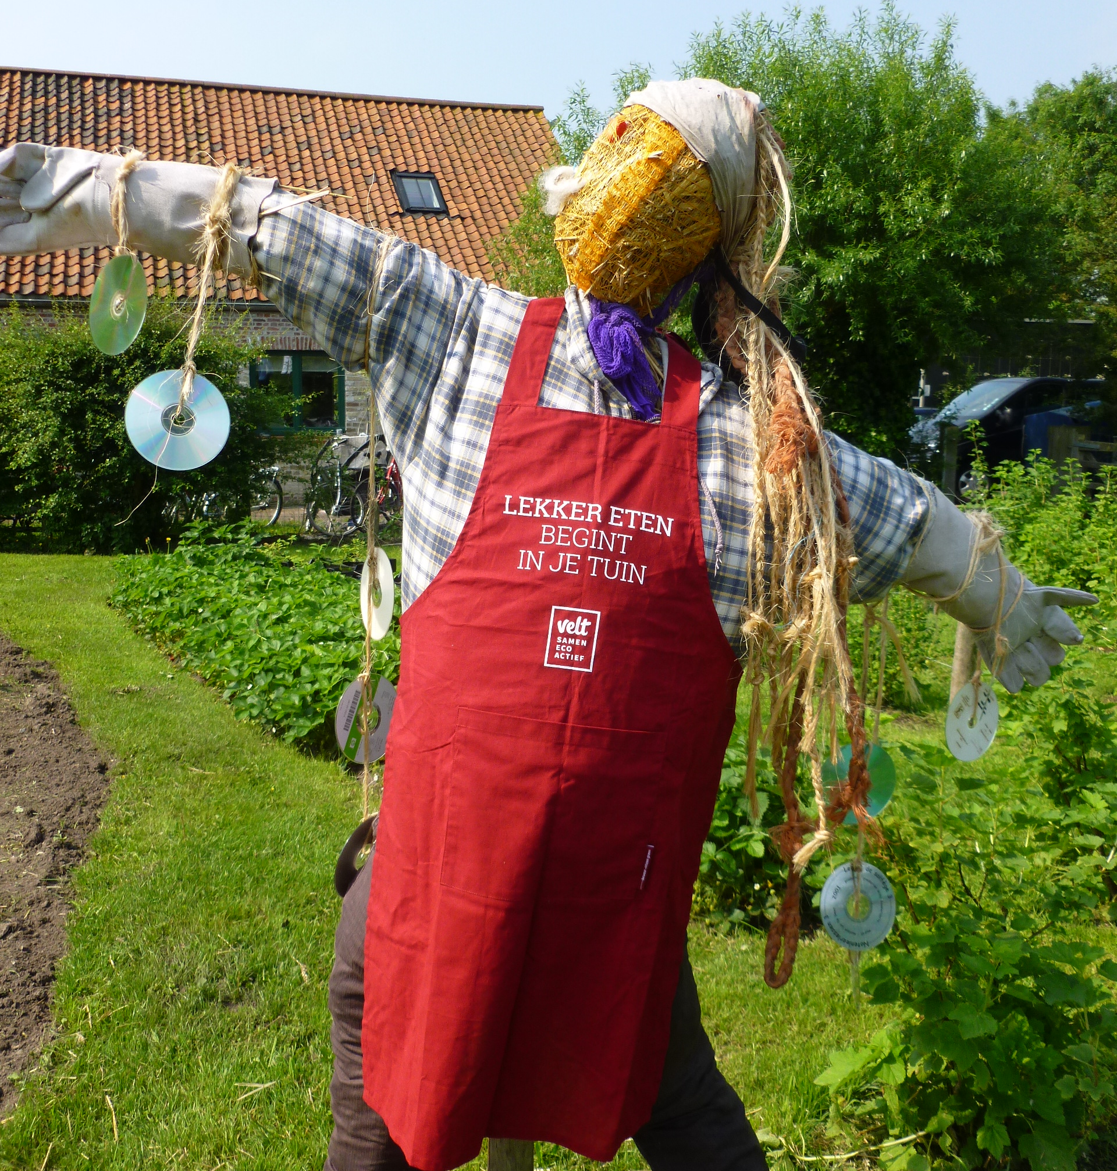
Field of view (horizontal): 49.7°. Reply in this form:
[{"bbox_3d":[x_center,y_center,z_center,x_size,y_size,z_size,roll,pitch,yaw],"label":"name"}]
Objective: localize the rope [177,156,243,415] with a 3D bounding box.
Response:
[{"bbox_3d":[-0.412,-0.350,1.425,0.080,0.300,0.110,-1,10,-12],"label":"rope"}]

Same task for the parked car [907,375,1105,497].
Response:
[{"bbox_3d":[6.500,-1.870,15.600,4.300,1.620,1.780,0,9,-5],"label":"parked car"}]

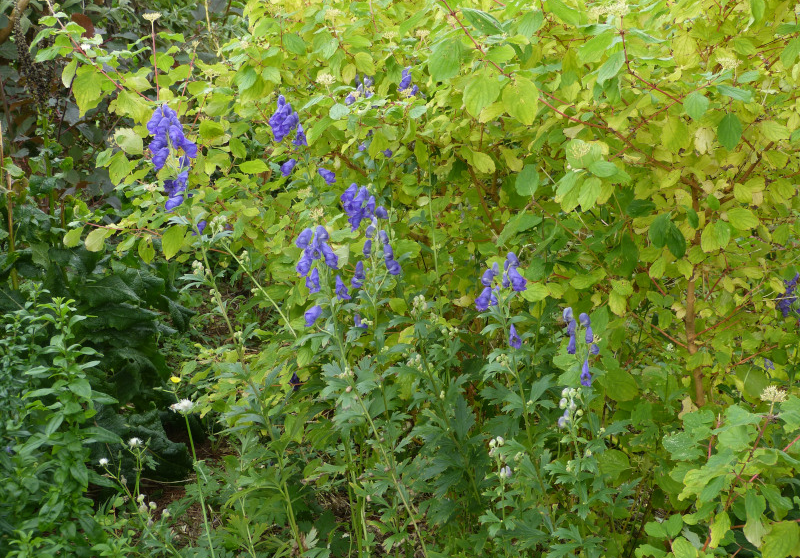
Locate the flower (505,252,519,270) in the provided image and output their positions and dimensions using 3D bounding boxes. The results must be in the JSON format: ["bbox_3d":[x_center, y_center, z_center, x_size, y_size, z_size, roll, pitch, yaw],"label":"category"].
[{"bbox_3d":[0.193,-0.032,2.320,0.021,0.030,0.025,-10,7,38],"label":"flower"}]

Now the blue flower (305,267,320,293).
[{"bbox_3d":[-0.133,0.002,2.050,0.021,0.038,0.024,-1,9,-9],"label":"blue flower"}]

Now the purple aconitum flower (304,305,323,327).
[{"bbox_3d":[-0.146,0.064,2.270,0.030,0.040,0.026,20,10,-26],"label":"purple aconitum flower"}]

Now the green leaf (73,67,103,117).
[{"bbox_3d":[-0.511,-0.308,2.200,0.044,0.081,0.022,9,-14,8],"label":"green leaf"}]

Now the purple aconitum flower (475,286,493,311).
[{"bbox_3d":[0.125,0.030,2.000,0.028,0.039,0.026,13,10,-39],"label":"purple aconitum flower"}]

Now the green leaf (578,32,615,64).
[{"bbox_3d":[0.337,-0.397,2.300,0.043,0.076,0.022,43,-14,17],"label":"green leaf"}]

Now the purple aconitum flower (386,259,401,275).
[{"bbox_3d":[-0.011,-0.020,2.300,0.024,0.031,0.026,-8,7,30],"label":"purple aconitum flower"}]

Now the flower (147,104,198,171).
[{"bbox_3d":[-0.355,-0.220,2.080,0.078,0.102,0.070,0,11,0],"label":"flower"}]

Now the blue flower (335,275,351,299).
[{"bbox_3d":[-0.099,0.015,2.300,0.027,0.041,0.027,-11,6,-17],"label":"blue flower"}]

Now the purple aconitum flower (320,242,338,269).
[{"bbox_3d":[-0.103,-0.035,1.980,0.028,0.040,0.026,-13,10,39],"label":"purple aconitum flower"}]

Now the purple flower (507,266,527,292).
[{"bbox_3d":[0.200,-0.001,2.300,0.030,0.043,0.027,-20,7,34],"label":"purple flower"}]

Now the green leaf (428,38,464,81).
[{"bbox_3d":[0.075,-0.367,2.250,0.052,0.074,0.022,6,-17,8],"label":"green leaf"}]

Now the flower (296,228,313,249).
[{"bbox_3d":[-0.146,-0.062,2.050,0.023,0.034,0.025,22,7,43],"label":"flower"}]

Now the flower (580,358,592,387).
[{"bbox_3d":[0.285,0.143,2.050,0.018,0.043,0.022,-1,9,-6],"label":"flower"}]

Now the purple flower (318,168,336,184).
[{"bbox_3d":[-0.141,-0.201,2.600,0.030,0.038,0.025,-29,7,27],"label":"purple flower"}]

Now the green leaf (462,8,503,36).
[{"bbox_3d":[0.131,-0.413,2.150,0.074,0.032,0.020,27,-17,10],"label":"green leaf"}]

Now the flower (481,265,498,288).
[{"bbox_3d":[0.154,-0.004,2.320,0.023,0.036,0.027,2,7,-34],"label":"flower"}]

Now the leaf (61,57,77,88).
[{"bbox_3d":[-0.531,-0.331,2.150,0.022,0.050,0.016,16,6,22],"label":"leaf"}]

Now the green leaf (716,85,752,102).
[{"bbox_3d":[0.586,-0.325,2.350,0.062,0.026,0.030,-10,21,-10],"label":"green leaf"}]

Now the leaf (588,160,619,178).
[{"bbox_3d":[0.334,-0.180,2.200,0.049,0.035,0.022,0,-24,0],"label":"leaf"}]

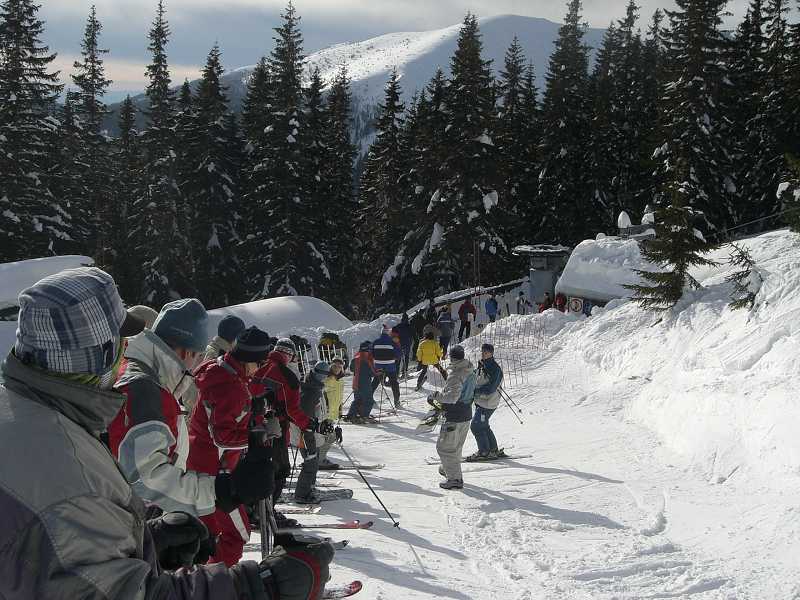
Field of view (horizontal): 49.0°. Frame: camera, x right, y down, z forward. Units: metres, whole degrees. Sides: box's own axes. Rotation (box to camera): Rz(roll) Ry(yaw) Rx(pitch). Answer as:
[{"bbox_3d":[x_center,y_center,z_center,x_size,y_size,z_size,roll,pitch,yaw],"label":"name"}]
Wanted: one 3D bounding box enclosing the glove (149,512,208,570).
[{"bbox_3d":[-0.555,0.605,2.200,0.180,0.150,0.130,0,0,-30],"label":"glove"}]

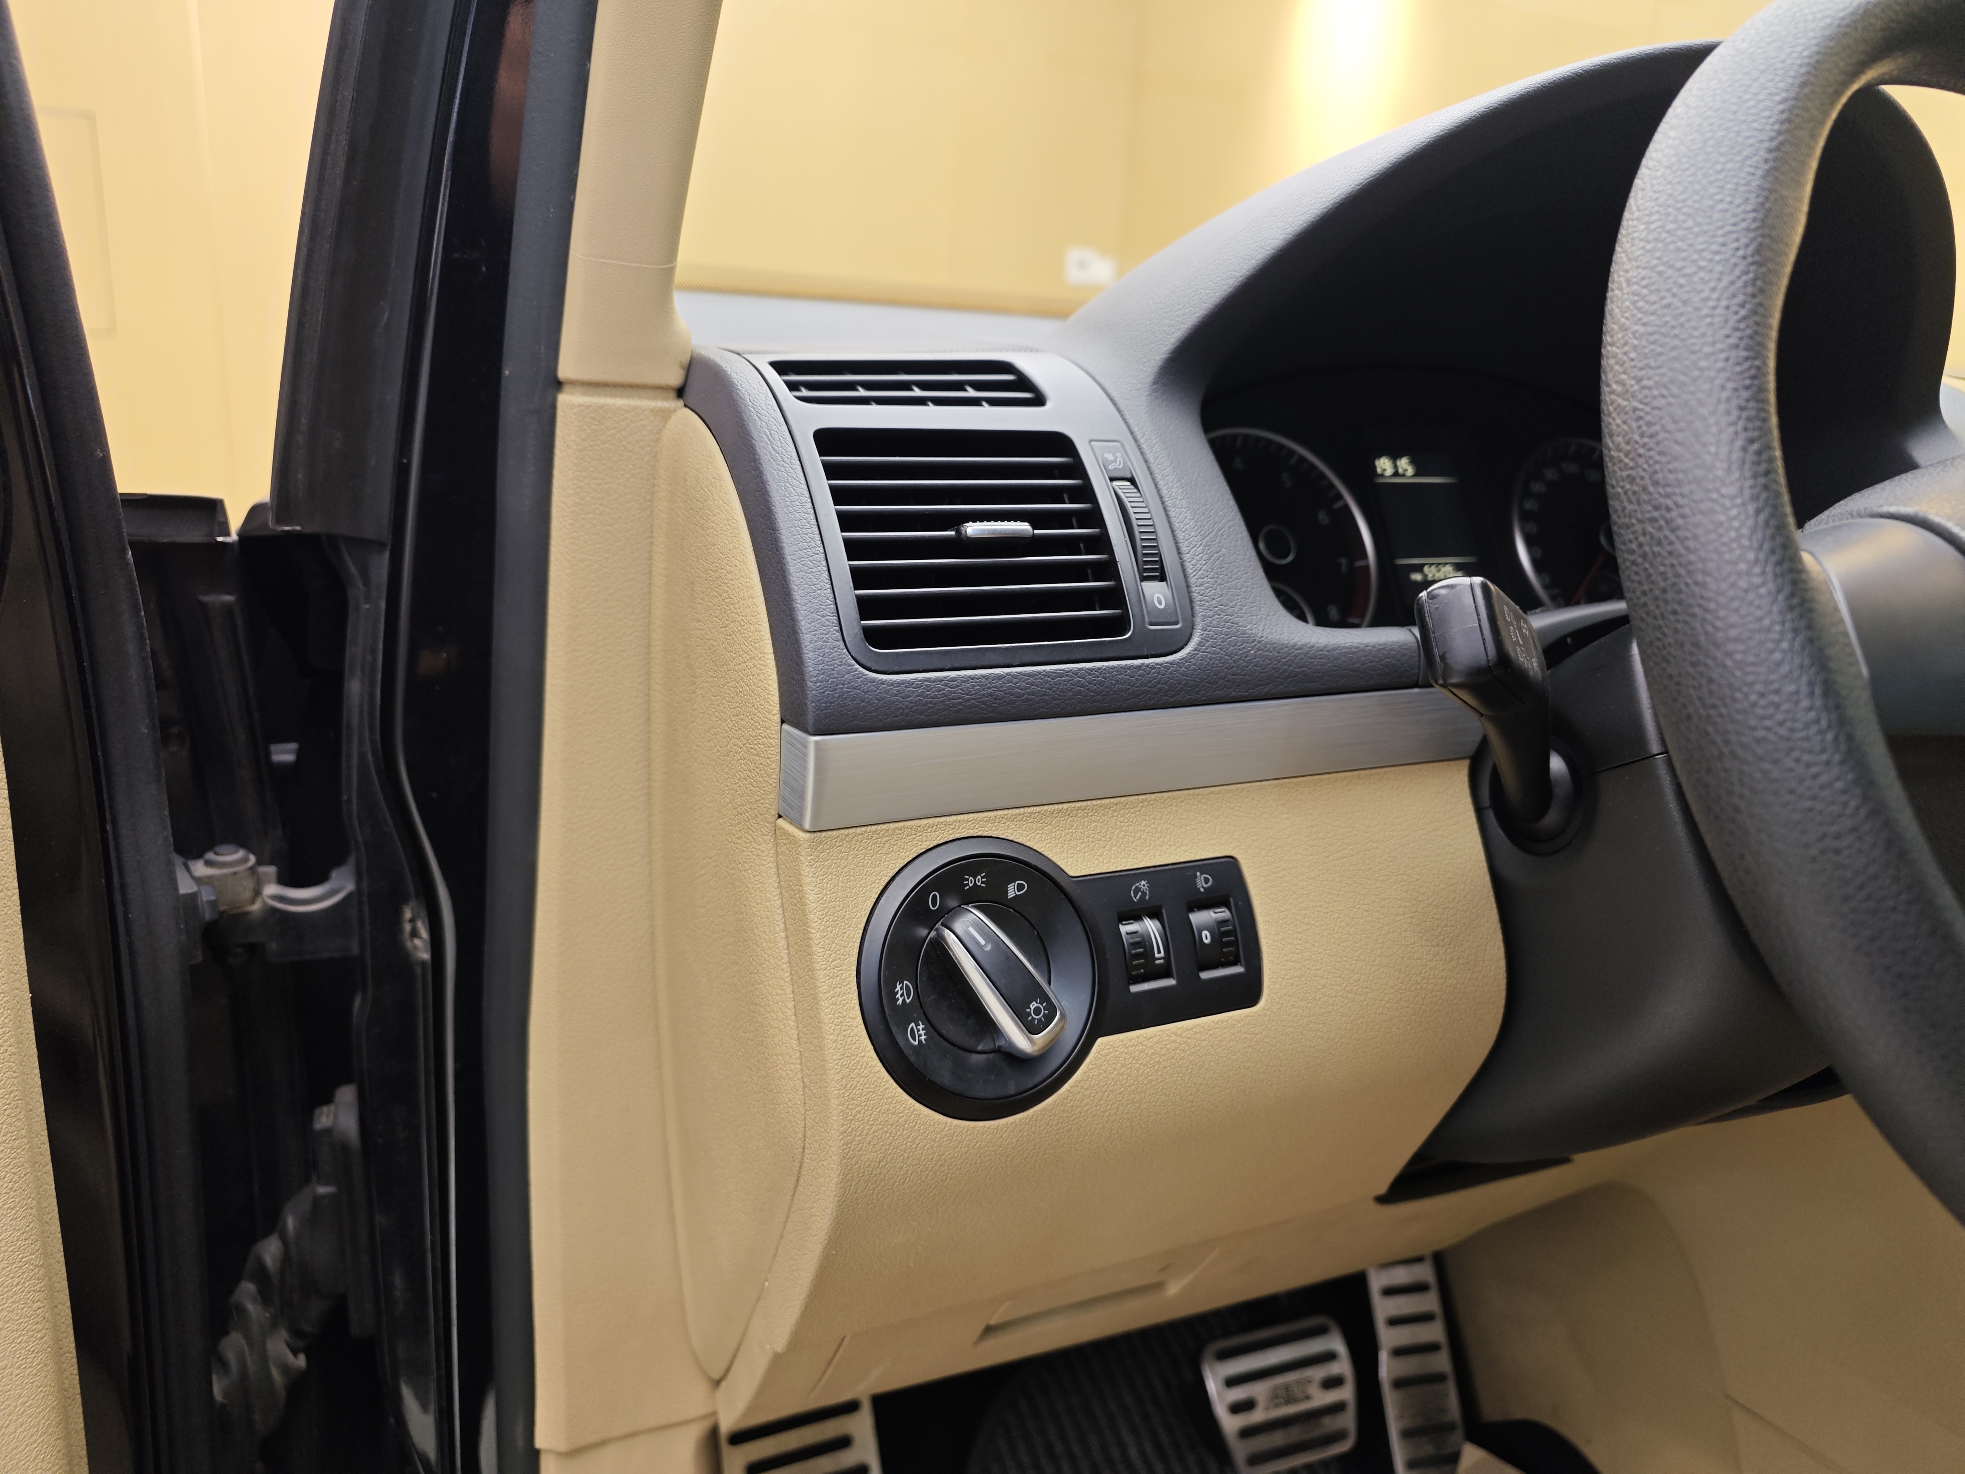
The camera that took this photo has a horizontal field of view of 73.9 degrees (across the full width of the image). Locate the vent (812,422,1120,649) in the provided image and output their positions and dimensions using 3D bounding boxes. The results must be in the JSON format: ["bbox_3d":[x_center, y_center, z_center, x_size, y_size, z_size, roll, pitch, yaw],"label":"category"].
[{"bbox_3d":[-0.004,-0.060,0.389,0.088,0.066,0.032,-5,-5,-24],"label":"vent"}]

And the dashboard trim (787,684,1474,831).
[{"bbox_3d":[0.058,0.002,0.412,0.246,0.029,0.025,-5,15,-24],"label":"dashboard trim"}]

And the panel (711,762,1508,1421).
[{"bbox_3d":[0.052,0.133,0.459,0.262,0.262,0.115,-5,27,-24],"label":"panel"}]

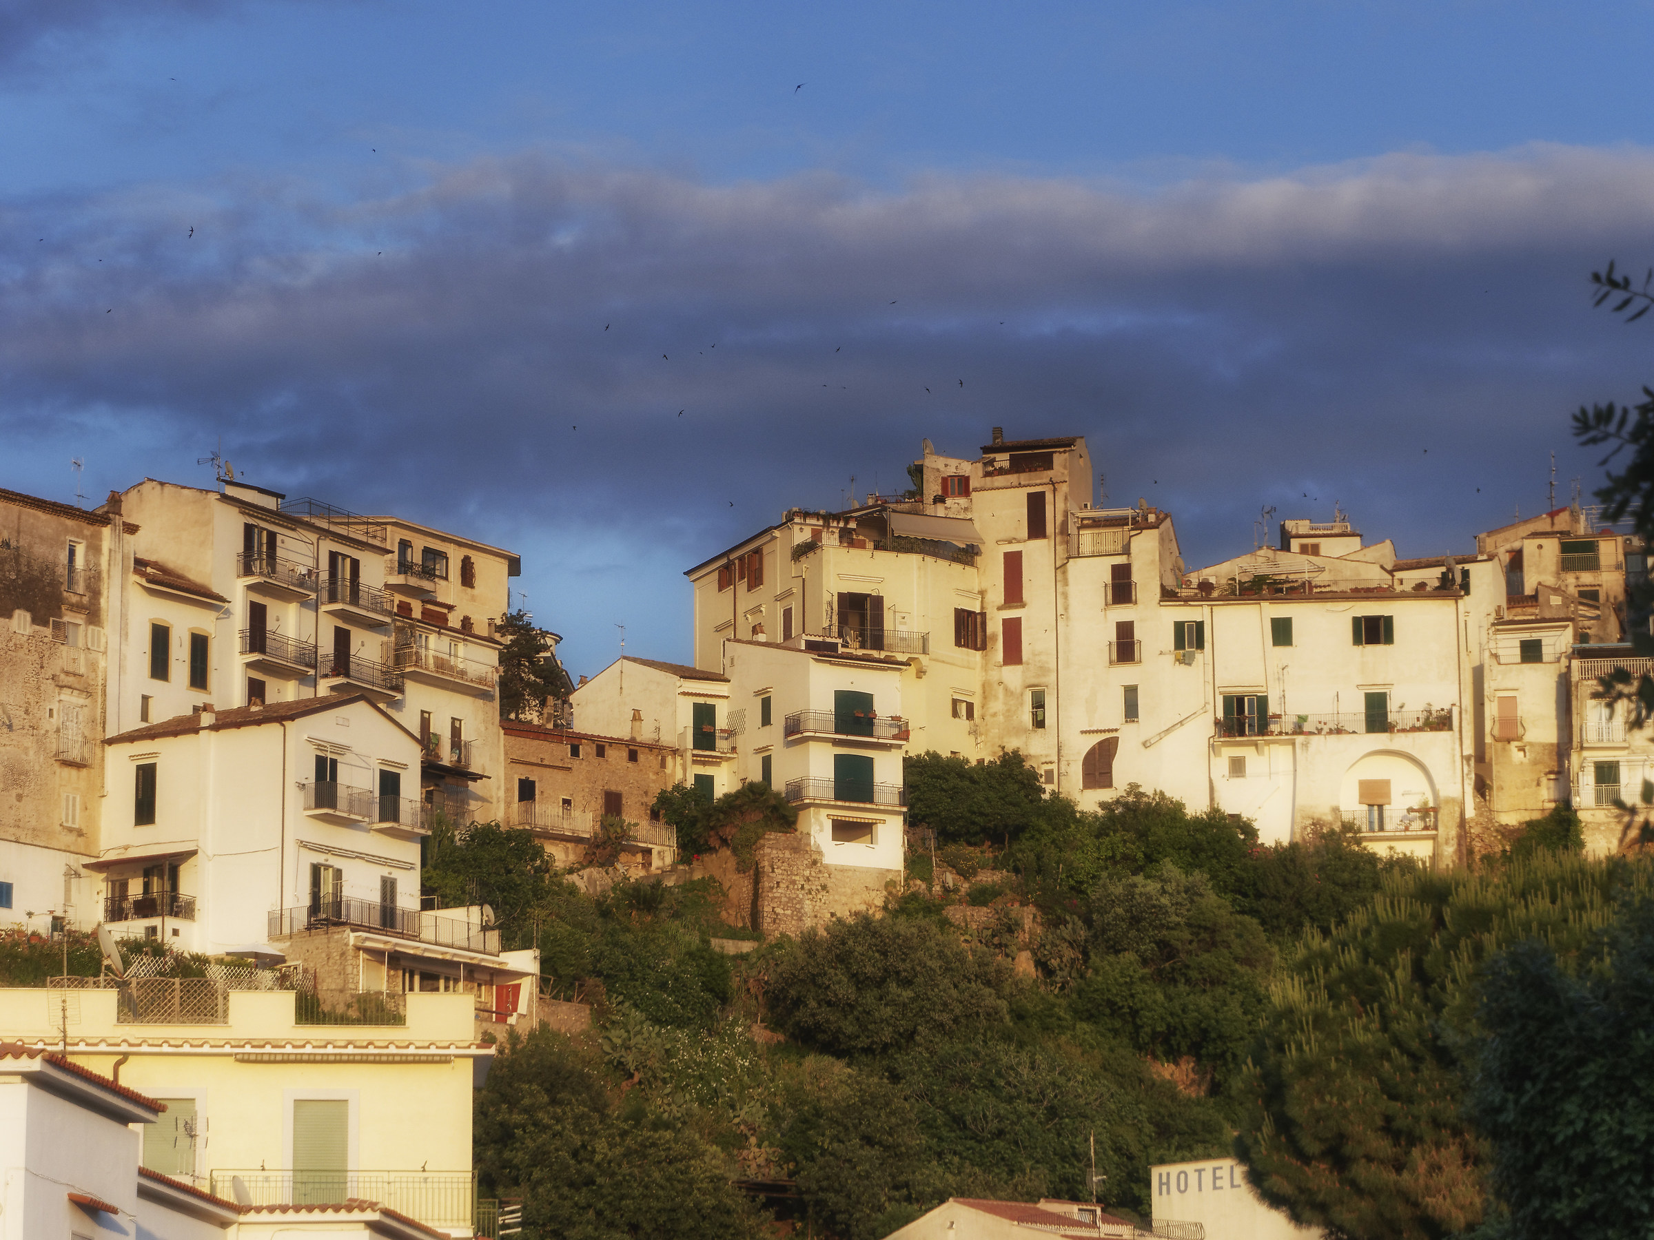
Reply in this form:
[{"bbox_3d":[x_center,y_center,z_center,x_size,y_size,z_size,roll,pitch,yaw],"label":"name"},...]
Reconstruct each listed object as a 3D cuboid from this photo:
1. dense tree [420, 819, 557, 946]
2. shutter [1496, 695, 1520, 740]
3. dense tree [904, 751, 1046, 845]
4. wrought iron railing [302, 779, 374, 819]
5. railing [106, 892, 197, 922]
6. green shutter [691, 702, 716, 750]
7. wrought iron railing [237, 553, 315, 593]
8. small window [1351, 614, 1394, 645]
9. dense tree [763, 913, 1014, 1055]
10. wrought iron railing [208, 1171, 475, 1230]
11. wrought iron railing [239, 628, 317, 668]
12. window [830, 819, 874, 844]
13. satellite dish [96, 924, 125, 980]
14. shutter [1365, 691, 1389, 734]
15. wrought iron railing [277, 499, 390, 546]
[{"bbox_3d":[-13.983,11.121,197.959,5.600,5.900,5.000,0,-12,0],"label":"dense tree"},{"bbox_3d":[32.476,4.686,228.000,1.000,2.080,0.080,-3,-11,13],"label":"shutter"},{"bbox_3d":[6.750,8.106,218.000,6.500,4.400,5.500,0,-11,0],"label":"dense tree"},{"bbox_3d":[-18.111,6.659,177.000,1.100,1.020,2.700,-8,-14,32],"label":"wrought iron railing"},{"bbox_3d":[-25.011,10.602,176.500,2.800,1.000,1.700,-8,-14,32],"label":"railing"},{"bbox_3d":[-5.630,4.990,219.071,1.176,2.270,0.080,5,-13,-26],"label":"green shutter"},{"bbox_3d":[-22.337,-1.906,194.000,1.100,1.020,3.950,-7,-13,29],"label":"wrought iron railing"},{"bbox_3d":[26.363,0.469,231.000,2.050,1.420,0.120,-2,-11,9],"label":"small window"},{"bbox_3d":[2.544,14.921,196.000,10.300,6.000,8.500,0,-11,0],"label":"dense tree"},{"bbox_3d":[-8.661,10.358,85.400,4.750,1.020,0.900,1,-11,-6],"label":"wrought iron railing"},{"bbox_3d":[-22.259,1.110,194.000,1.080,1.020,3.900,-7,-13,29],"label":"wrought iron railing"},{"bbox_3d":[1.178,9.442,212.500,2.150,1.100,0.200,5,-12,-27],"label":"window"},{"bbox_3d":[-12.970,6.015,86.500,0.300,1.020,1.000,-14,-13,5],"label":"satellite dish"},{"bbox_3d":[26.412,4.502,229.275,1.048,2.070,0.080,-2,-12,6],"label":"shutter"},{"bbox_3d":[-19.964,-3.763,192.635,1.600,1.050,5.505,-7,-13,28],"label":"wrought iron railing"}]

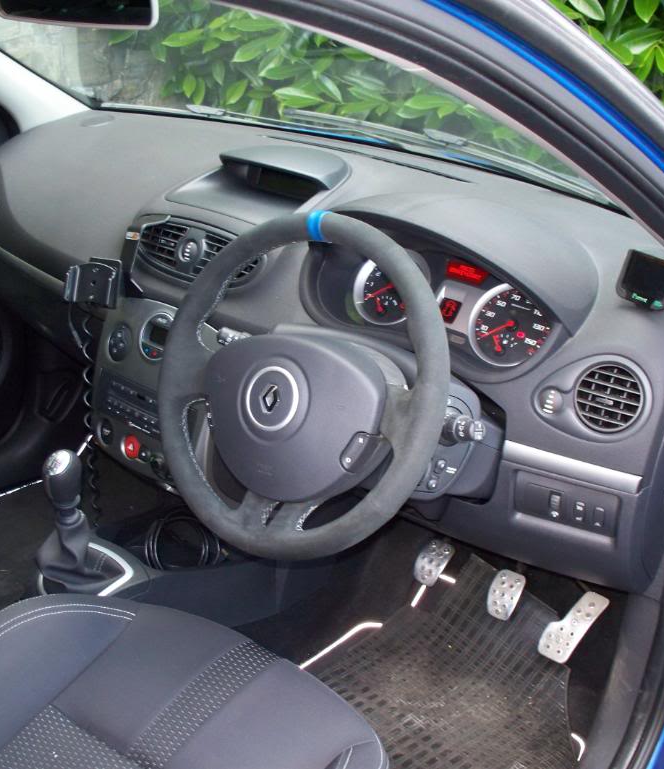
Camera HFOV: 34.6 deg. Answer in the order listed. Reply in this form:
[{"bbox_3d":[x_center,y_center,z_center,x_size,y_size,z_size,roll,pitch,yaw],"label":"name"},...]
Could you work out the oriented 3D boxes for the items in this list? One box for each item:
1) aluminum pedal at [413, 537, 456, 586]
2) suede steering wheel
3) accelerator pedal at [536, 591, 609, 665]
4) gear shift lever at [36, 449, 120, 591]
[{"bbox_3d":[0.166,0.290,1.738,0.056,0.028,0.082,21,73,33],"label":"aluminum pedal"},{"bbox_3d":[-0.038,0.000,1.131,0.370,0.370,0.110,21,7,33],"label":"suede steering wheel"},{"bbox_3d":[0.363,0.366,1.600,0.058,0.025,0.125,35,80,36],"label":"accelerator pedal"},{"bbox_3d":[-0.350,0.182,1.417,0.110,0.195,0.130,21,30,33],"label":"gear shift lever"}]

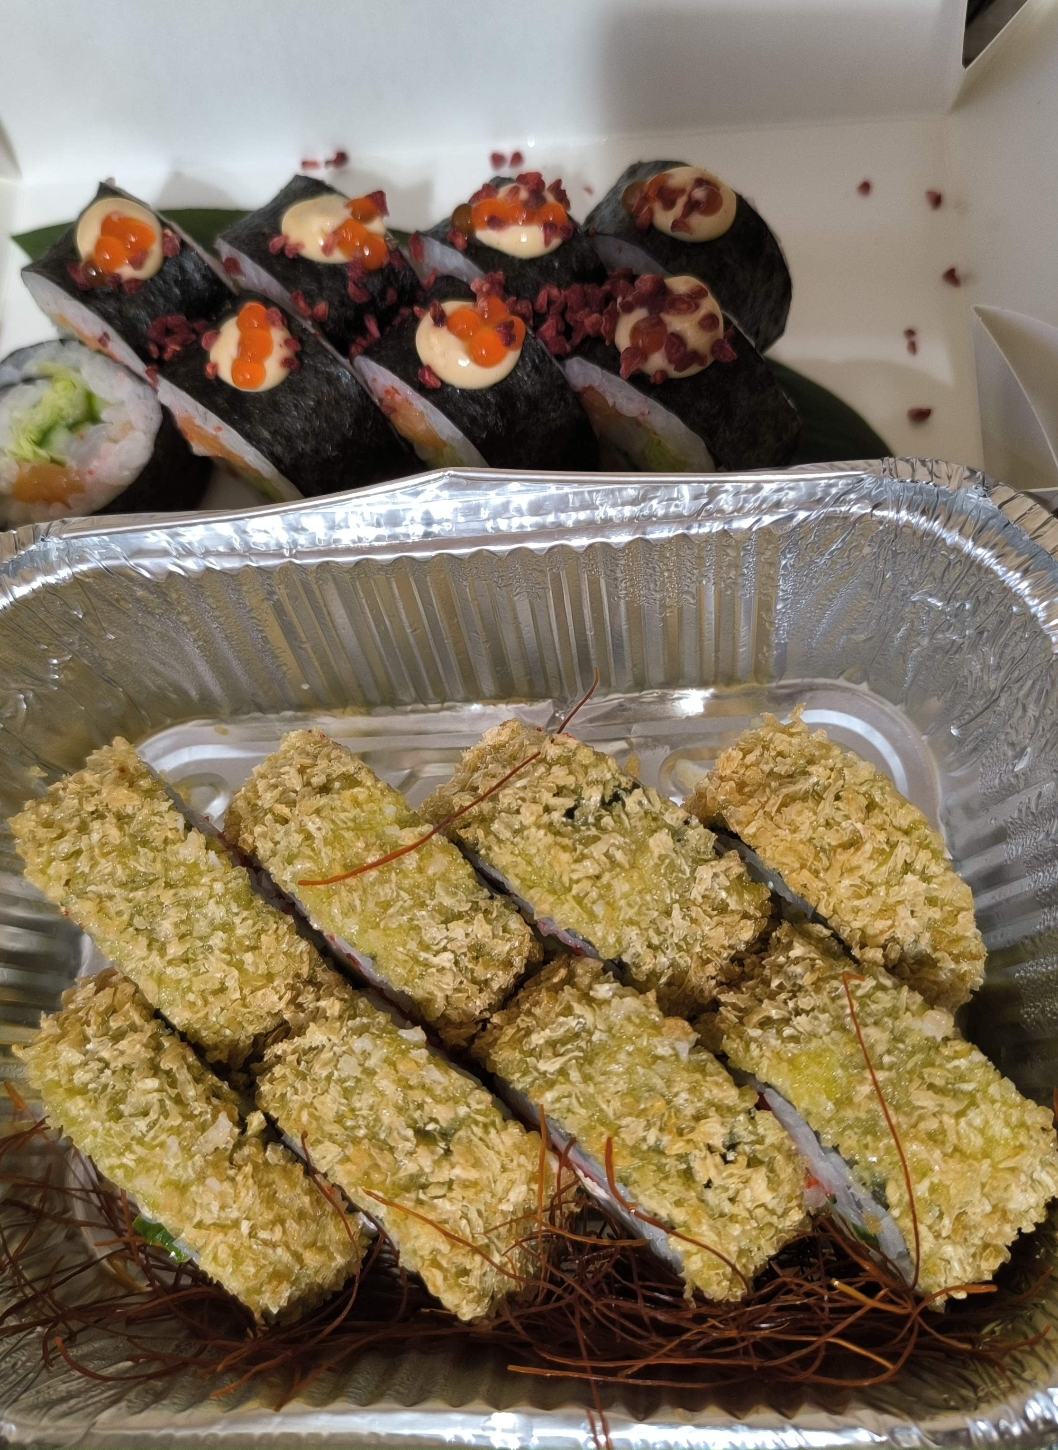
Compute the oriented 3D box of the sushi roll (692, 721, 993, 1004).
[{"bbox_3d":[0.053,0.022,0.216,0.054,0.040,0.021,41,85,15],"label":"sushi roll"}]

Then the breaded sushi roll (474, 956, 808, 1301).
[{"bbox_3d":[0.018,0.064,0.207,0.024,0.040,0.055,-43,74,-14],"label":"breaded sushi roll"}]

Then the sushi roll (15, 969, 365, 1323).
[{"bbox_3d":[-0.056,0.070,0.213,0.059,0.040,0.022,40,67,15],"label":"sushi roll"}]

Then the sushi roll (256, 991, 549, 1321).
[{"bbox_3d":[-0.018,0.068,0.210,0.053,0.040,0.024,42,72,15],"label":"sushi roll"}]

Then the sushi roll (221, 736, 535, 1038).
[{"bbox_3d":[-0.025,0.028,0.222,0.057,0.040,0.021,41,74,15],"label":"sushi roll"}]

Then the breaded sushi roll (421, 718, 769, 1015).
[{"bbox_3d":[0.011,0.025,0.219,0.056,0.040,0.023,35,76,14],"label":"breaded sushi roll"}]

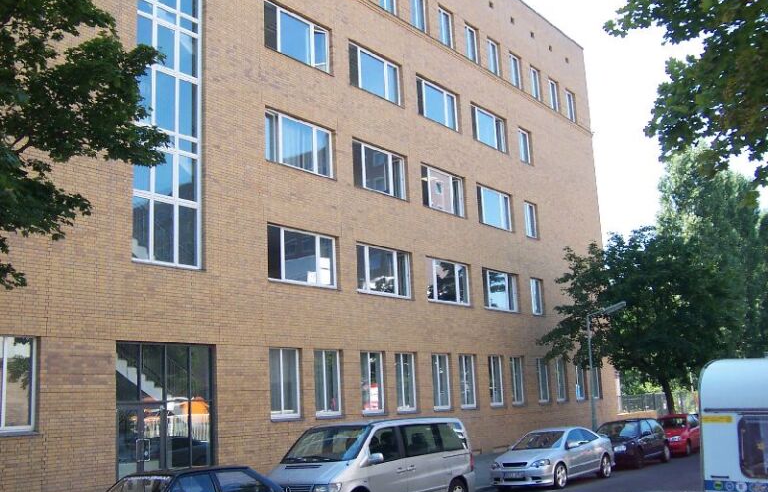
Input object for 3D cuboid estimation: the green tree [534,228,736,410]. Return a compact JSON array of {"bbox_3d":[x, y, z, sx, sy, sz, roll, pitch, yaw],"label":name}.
[{"bbox_3d":[10.958,3.793,33.382,8.200,9.024,8.200,-10,-13,36],"label":"green tree"}]

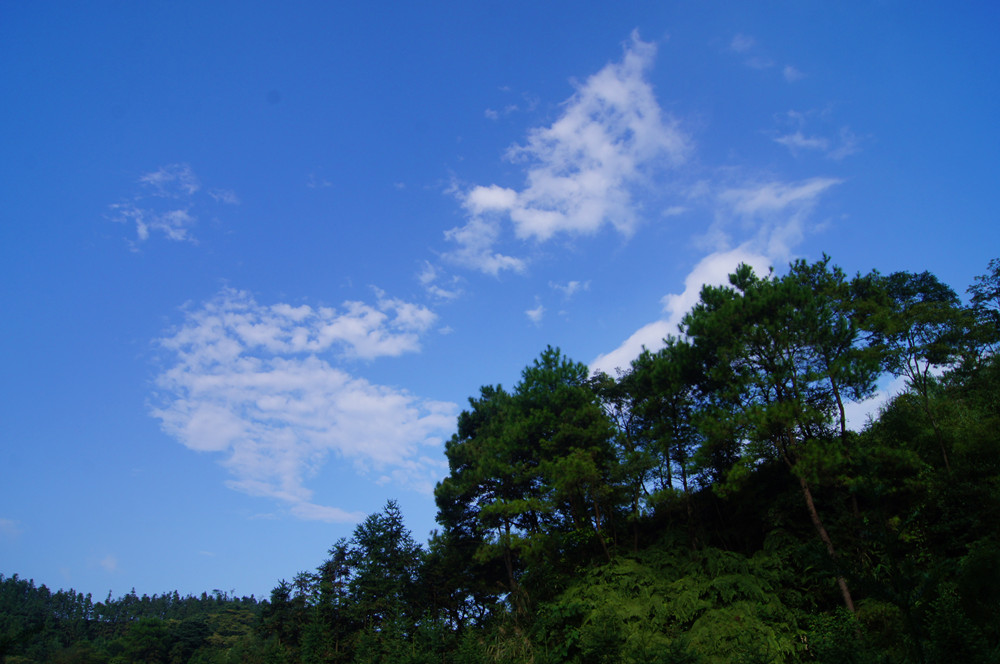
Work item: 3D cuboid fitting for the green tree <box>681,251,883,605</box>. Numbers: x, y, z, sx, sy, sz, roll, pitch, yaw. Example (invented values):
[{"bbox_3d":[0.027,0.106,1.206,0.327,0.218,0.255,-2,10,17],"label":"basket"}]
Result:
[{"bbox_3d":[7.731,2.500,20.176,5.130,9.940,4.870,0,-23,0],"label":"green tree"}]

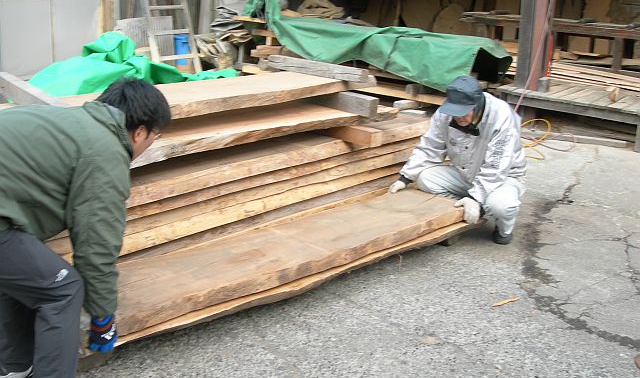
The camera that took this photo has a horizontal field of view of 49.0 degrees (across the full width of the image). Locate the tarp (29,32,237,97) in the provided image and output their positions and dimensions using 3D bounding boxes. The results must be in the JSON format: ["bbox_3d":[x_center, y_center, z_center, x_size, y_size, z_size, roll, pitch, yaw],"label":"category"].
[{"bbox_3d":[-1.295,-0.864,4.800,1.420,0.400,0.680,-15,23,-41],"label":"tarp"}]

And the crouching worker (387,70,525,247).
[{"bbox_3d":[0.871,-0.204,4.420,0.700,0.950,0.680,15,22,40],"label":"crouching worker"}]

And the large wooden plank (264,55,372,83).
[{"bbox_3d":[-0.045,-1.136,6.655,0.115,0.115,1.300,-15,23,-41],"label":"large wooden plank"}]

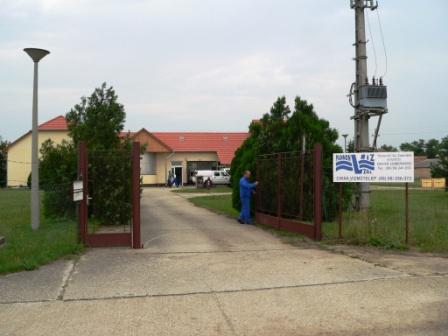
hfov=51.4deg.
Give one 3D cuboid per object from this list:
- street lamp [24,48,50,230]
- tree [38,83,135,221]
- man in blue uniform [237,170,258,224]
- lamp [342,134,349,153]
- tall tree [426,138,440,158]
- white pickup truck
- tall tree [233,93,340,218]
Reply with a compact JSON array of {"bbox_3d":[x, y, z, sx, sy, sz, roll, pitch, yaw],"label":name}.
[{"bbox_3d":[-5.572,-0.868,13.900,0.780,5.390,0.780,0,-1,0],"label":"street lamp"},{"bbox_3d":[-4.950,-0.630,16.900,3.400,4.950,3.100,0,-1,0],"label":"tree"},{"bbox_3d":[0.772,0.969,15.300,0.680,1.740,0.520,0,-1,-6],"label":"man in blue uniform"},{"bbox_3d":[13.200,-0.950,50.500,0.750,5.300,0.750,0,-1,0],"label":"lamp"},{"bbox_3d":[47.200,-1.950,105.000,4.200,9.400,4.200,0,-1,0],"label":"tall tree"},{"bbox_3d":[-0.508,1.064,45.500,5.100,1.750,1.800,0,-1,-7],"label":"white pickup truck"},{"bbox_3d":[2.440,-0.500,18.500,4.300,4.700,3.700,0,-1,0],"label":"tall tree"}]

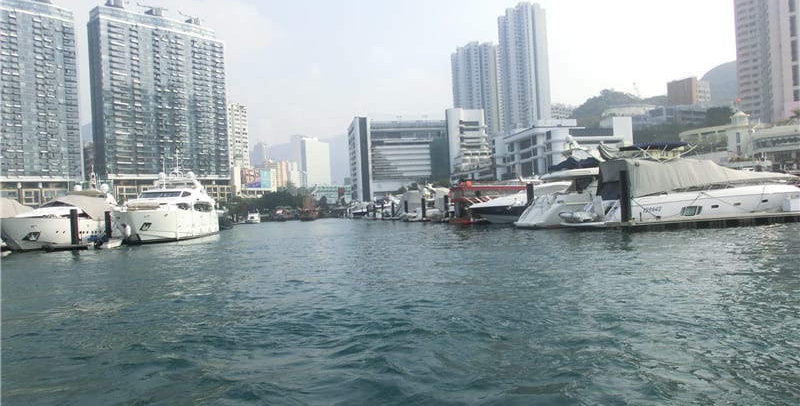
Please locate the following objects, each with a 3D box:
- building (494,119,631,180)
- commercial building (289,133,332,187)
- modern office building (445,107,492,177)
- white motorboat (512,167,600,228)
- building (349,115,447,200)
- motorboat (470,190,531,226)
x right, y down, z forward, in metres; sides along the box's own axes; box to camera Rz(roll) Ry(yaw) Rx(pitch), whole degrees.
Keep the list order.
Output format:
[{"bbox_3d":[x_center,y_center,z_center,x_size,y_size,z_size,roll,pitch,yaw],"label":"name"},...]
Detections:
[{"bbox_3d":[59.236,-13.908,202.435,37.000,26.800,38.000,-3,-1,-12],"label":"building"},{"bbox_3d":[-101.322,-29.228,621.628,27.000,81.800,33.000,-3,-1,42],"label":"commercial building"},{"bbox_3d":[29.733,-18.779,239.852,19.000,40.300,19.000,-3,-1,-1],"label":"modern office building"},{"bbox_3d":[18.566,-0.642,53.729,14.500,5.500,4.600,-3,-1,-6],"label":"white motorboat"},{"bbox_3d":[-3.212,-24.212,361.509,59.000,56.800,39.000,-3,-1,-15],"label":"building"},{"bbox_3d":[14.169,0.308,66.793,12.000,4.300,3.900,-3,-1,-4],"label":"motorboat"}]

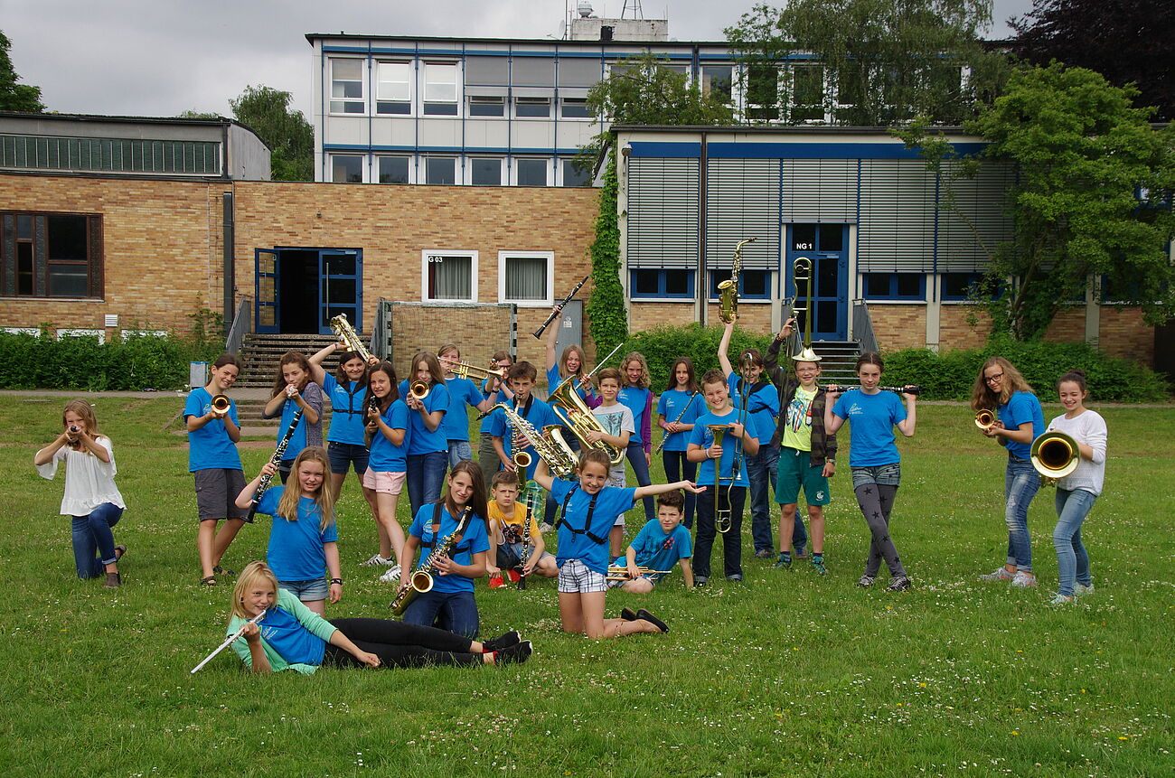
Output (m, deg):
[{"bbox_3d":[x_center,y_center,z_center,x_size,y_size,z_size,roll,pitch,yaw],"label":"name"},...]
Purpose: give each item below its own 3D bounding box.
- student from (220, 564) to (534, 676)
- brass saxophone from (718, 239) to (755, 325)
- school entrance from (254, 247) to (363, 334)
[{"bbox_3d":[-1.046,1.122,9.000,1.530,0.540,0.440,0,2,-6],"label":"student"},{"bbox_3d":[1.118,-0.804,13.300,0.320,0.645,0.150,-1,8,-35],"label":"brass saxophone"},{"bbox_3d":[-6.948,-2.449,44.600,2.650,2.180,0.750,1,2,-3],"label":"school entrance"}]

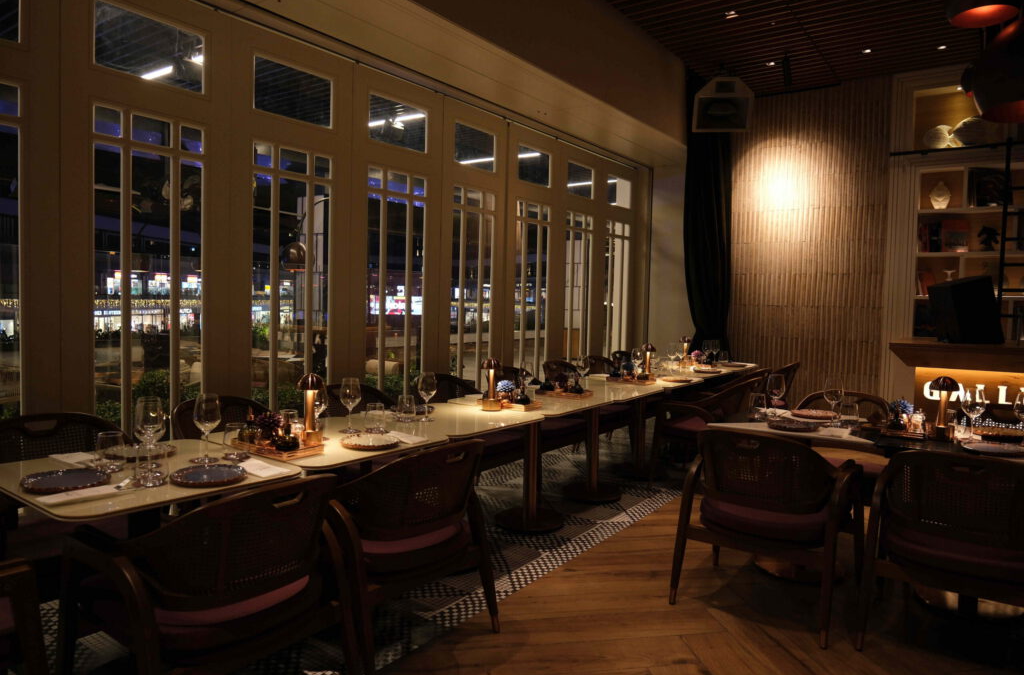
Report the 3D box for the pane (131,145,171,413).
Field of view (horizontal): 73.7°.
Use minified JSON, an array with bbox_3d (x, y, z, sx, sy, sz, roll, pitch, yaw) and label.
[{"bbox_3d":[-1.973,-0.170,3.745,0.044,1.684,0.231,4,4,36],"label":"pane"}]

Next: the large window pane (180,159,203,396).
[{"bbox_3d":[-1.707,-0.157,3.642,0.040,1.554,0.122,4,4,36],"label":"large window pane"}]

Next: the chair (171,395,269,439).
[{"bbox_3d":[-1.347,0.740,3.426,0.621,0.818,0.640,4,4,36],"label":"chair"}]

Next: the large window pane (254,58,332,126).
[{"bbox_3d":[-1.297,-1.453,4.092,0.040,0.292,0.546,4,4,36],"label":"large window pane"}]

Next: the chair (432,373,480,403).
[{"bbox_3d":[-0.326,0.692,4.875,0.621,0.818,0.640,4,4,36],"label":"chair"}]

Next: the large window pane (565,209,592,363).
[{"bbox_3d":[0.666,-0.359,6.873,0.040,1.726,0.500,4,4,36],"label":"large window pane"}]

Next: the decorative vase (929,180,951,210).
[{"bbox_3d":[4.598,-1.529,7.325,0.212,0.295,0.187,4,4,36],"label":"decorative vase"}]

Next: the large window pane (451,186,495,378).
[{"bbox_3d":[-0.343,-0.337,5.996,0.049,1.871,0.601,4,4,36],"label":"large window pane"}]

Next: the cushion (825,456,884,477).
[{"bbox_3d":[1.883,0.801,4.056,0.530,0.110,0.520,4,4,36],"label":"cushion"}]

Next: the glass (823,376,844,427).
[{"bbox_3d":[1.703,0.339,3.615,0.098,0.238,0.098,4,4,36],"label":"glass"}]

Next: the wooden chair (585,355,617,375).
[{"bbox_3d":[1.121,0.619,7.048,0.621,0.818,0.640,4,4,36],"label":"wooden chair"}]

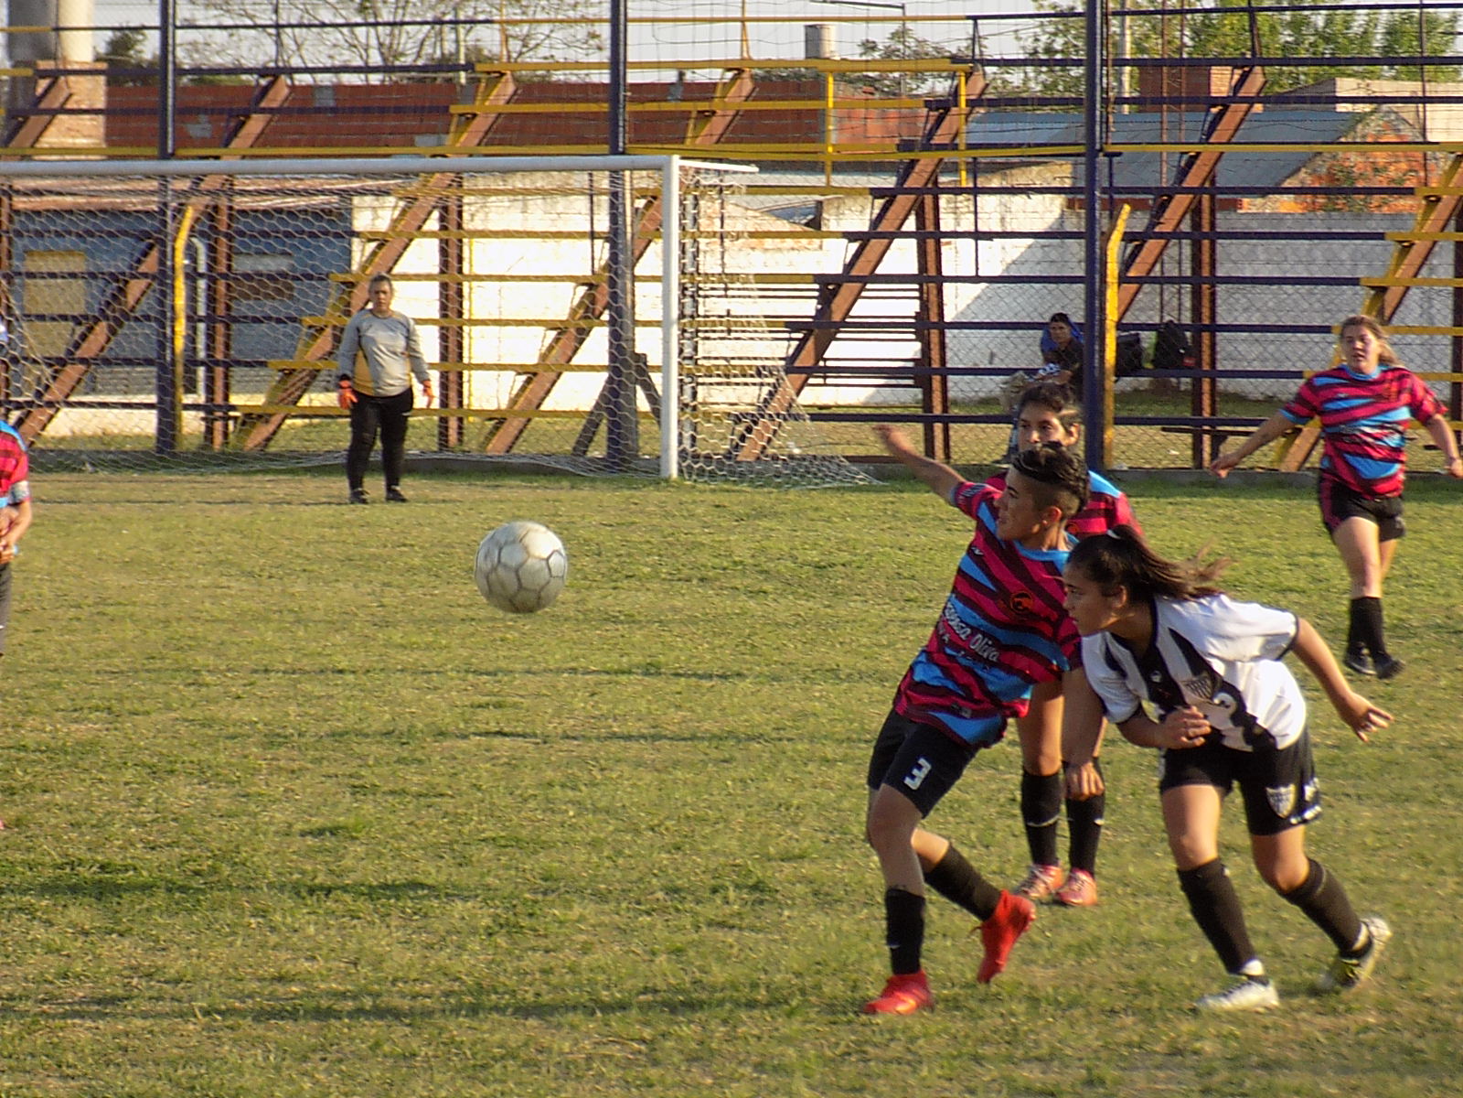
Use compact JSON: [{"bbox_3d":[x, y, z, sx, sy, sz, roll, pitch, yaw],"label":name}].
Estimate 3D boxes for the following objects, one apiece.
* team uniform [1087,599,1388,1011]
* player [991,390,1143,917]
[{"bbox_3d":[1.384,0.689,22.100,0.820,1.148,0.620,-2,3,-42],"label":"team uniform"},{"bbox_3d":[1.048,0.302,25.300,0.500,1.653,0.380,1,3,15],"label":"player"}]

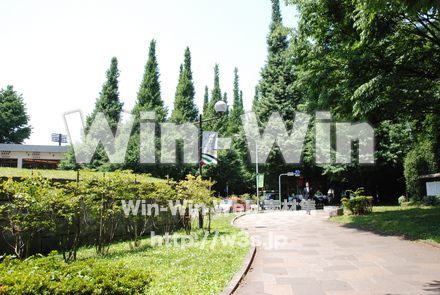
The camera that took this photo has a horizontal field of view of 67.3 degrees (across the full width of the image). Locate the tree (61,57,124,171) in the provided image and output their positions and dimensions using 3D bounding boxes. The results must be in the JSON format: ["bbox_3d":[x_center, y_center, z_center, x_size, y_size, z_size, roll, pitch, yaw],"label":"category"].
[{"bbox_3d":[-16.885,-2.812,44.128,8.000,19.290,8.000,0,-7,0],"label":"tree"}]

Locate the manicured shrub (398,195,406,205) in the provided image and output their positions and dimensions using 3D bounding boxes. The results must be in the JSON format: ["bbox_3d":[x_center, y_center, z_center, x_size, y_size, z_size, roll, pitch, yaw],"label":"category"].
[{"bbox_3d":[14.077,4.026,25.500,0.620,0.780,0.600,0,-6,0],"label":"manicured shrub"}]

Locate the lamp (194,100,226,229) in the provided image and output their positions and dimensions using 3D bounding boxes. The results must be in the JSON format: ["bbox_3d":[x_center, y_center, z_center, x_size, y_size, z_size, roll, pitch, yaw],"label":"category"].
[{"bbox_3d":[-0.356,0.588,12.380,1.150,4.790,0.450,0,-7,0],"label":"lamp"}]

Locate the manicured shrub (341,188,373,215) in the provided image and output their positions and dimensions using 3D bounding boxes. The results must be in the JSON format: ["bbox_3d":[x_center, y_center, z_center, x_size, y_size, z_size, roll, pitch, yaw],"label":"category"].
[{"bbox_3d":[7.076,2.803,17.100,1.680,1.330,1.500,0,-6,0],"label":"manicured shrub"}]

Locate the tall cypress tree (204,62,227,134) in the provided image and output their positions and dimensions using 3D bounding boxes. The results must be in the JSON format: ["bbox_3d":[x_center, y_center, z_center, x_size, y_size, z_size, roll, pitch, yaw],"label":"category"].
[{"bbox_3d":[-0.640,-3.047,60.473,5.400,25.190,5.400,0,-7,0],"label":"tall cypress tree"}]

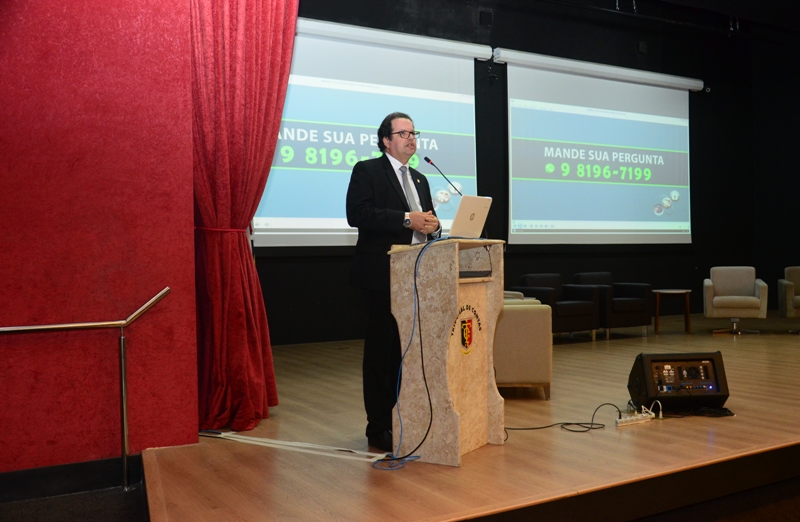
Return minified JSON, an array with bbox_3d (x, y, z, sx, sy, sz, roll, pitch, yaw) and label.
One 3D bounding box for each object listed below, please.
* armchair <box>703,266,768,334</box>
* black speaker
[{"bbox_3d":[4.158,0.477,9.924,0.690,0.817,0.690,-1,0,18],"label":"armchair"},{"bbox_3d":[1.806,0.769,5.205,0.543,0.365,0.345,-1,0,-7],"label":"black speaker"}]

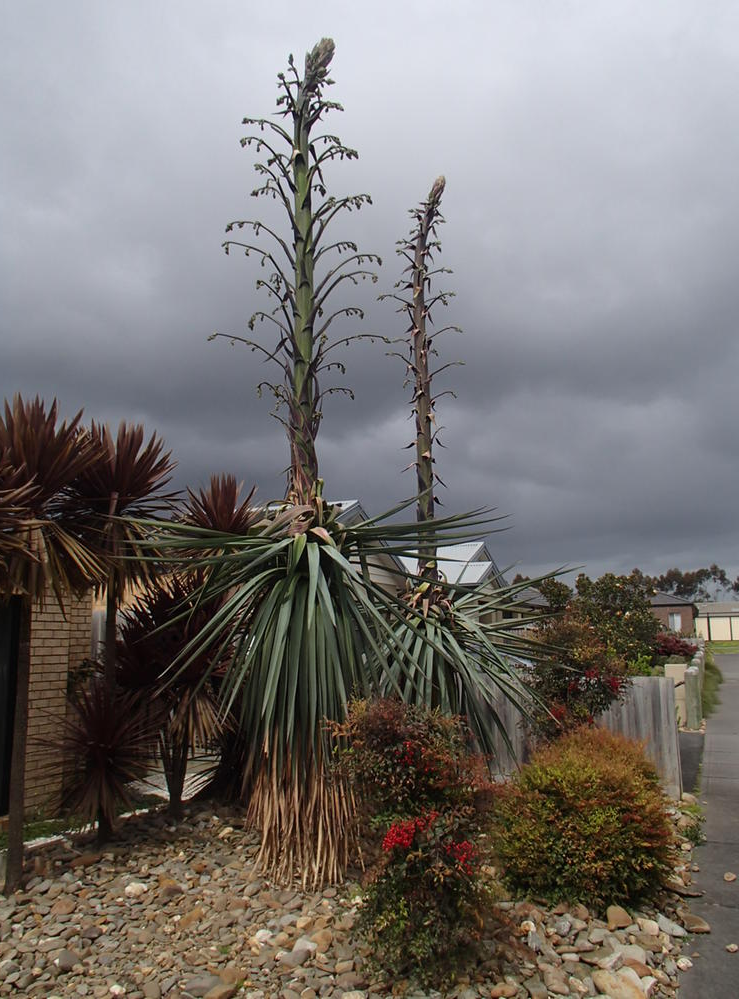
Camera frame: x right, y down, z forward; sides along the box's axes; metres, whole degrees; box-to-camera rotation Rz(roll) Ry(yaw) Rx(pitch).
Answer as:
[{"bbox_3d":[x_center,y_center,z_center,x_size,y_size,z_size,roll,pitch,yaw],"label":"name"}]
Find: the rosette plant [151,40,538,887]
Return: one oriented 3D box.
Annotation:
[{"bbox_3d":[-0.133,-0.517,6.046,2.750,6.160,2.400,0,-9,0],"label":"rosette plant"}]

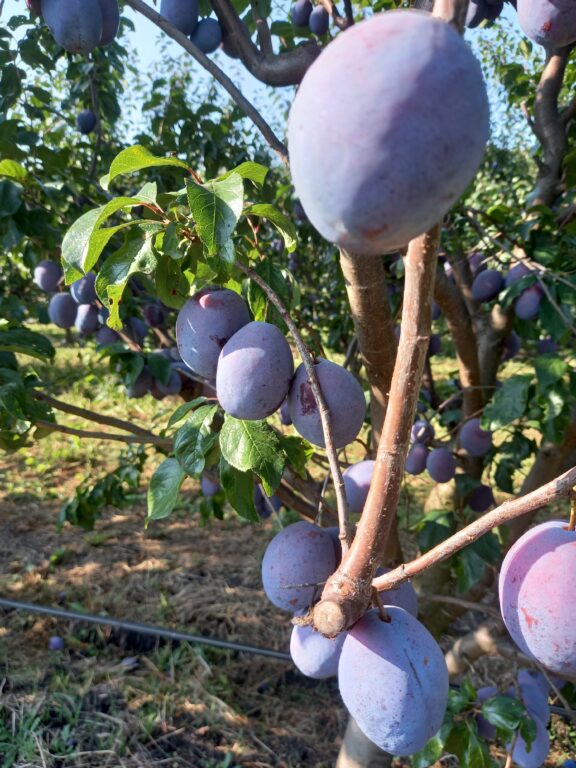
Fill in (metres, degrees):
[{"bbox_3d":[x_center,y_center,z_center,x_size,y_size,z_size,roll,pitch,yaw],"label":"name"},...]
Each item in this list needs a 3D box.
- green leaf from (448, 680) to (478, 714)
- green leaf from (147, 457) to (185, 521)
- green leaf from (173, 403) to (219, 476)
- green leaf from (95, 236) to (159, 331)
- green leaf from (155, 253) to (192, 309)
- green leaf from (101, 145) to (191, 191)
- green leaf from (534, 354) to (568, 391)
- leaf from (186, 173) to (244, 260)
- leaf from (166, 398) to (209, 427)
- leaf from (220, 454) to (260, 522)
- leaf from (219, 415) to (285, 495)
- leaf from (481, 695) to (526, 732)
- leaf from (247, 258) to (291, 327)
[{"bbox_3d":[0.173,0.311,0.550,0.030,0.034,0.024,7,17,2],"label":"green leaf"},{"bbox_3d":[-0.086,0.073,0.385,0.019,0.051,0.013,24,9,18],"label":"green leaf"},{"bbox_3d":[-0.062,0.038,0.375,0.023,0.050,0.016,17,10,25],"label":"green leaf"},{"bbox_3d":[-0.107,-0.067,0.370,0.028,0.061,0.020,23,9,24],"label":"green leaf"},{"bbox_3d":[-0.077,-0.071,0.375,0.024,0.040,0.014,-14,-6,-7],"label":"green leaf"},{"bbox_3d":[-0.092,-0.140,0.360,0.058,0.030,0.026,5,9,-8],"label":"green leaf"},{"bbox_3d":[0.418,-0.017,0.880,0.052,0.060,0.032,1,12,6],"label":"green leaf"},{"bbox_3d":[-0.048,-0.108,0.360,0.035,0.057,0.019,0,9,3],"label":"leaf"},{"bbox_3d":[-0.068,0.019,0.370,0.036,0.012,0.022,-36,21,0],"label":"leaf"},{"bbox_3d":[-0.036,0.070,0.385,0.024,0.056,0.013,-19,9,-9],"label":"leaf"},{"bbox_3d":[-0.023,0.044,0.355,0.039,0.058,0.020,-21,-9,1],"label":"leaf"},{"bbox_3d":[0.206,0.315,0.530,0.042,0.017,0.034,2,41,20],"label":"leaf"},{"bbox_3d":[-0.013,-0.059,0.375,0.028,0.053,0.015,1,9,6],"label":"leaf"}]

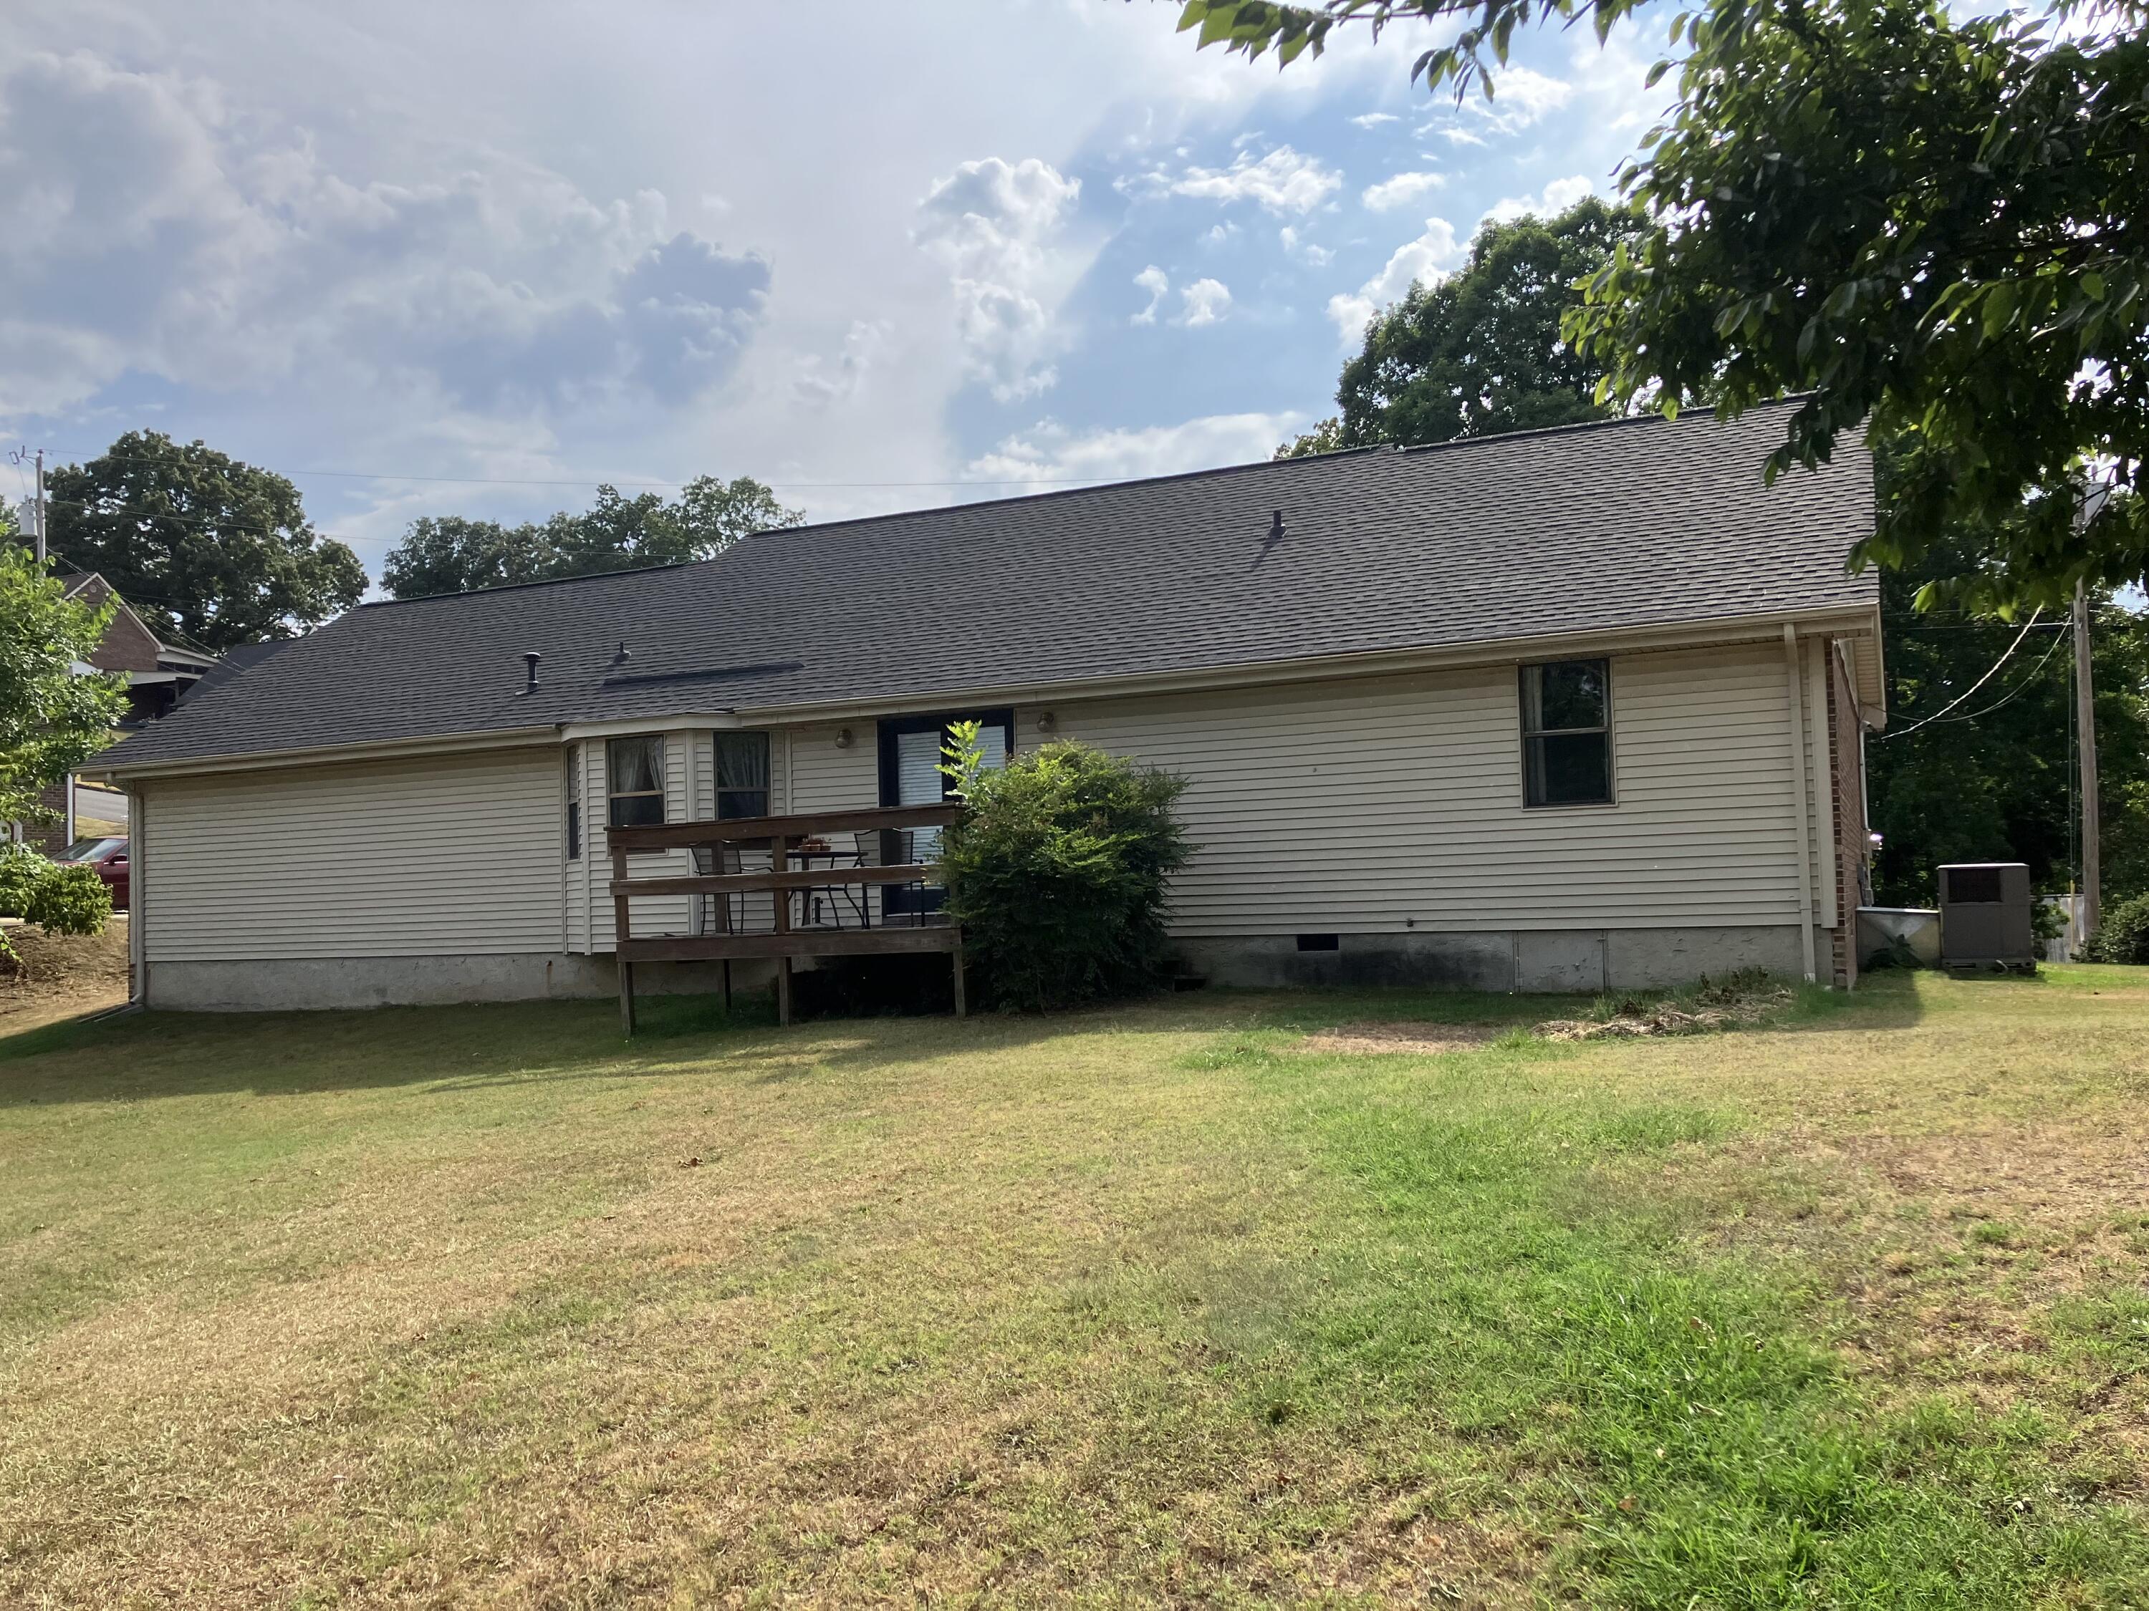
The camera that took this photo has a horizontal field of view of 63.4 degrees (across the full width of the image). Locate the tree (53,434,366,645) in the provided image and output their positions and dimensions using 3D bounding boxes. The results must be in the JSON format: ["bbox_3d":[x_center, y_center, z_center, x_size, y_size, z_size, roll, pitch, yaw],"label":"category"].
[{"bbox_3d":[-29.895,-6.505,59.871,11.200,13.500,11.000,-3,-3,25],"label":"tree"}]

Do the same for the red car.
[{"bbox_3d":[-18.210,1.339,33.400,1.800,1.480,4.700,-3,-3,21],"label":"red car"}]

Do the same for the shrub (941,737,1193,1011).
[{"bbox_3d":[-0.051,0.620,15.100,2.200,2.400,2.100,-2,-3,0],"label":"shrub"}]

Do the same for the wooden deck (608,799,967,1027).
[{"bbox_3d":[-2.049,1.123,16.759,3.720,1.940,3.100,-3,-3,25],"label":"wooden deck"}]

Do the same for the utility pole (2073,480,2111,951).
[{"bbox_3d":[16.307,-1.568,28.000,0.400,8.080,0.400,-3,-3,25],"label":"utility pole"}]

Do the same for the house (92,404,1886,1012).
[{"bbox_3d":[-1.194,-0.890,23.698,22.000,6.400,11.000,-3,-3,25],"label":"house"}]

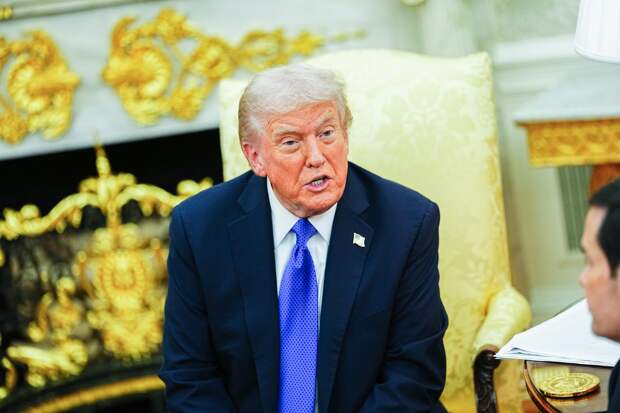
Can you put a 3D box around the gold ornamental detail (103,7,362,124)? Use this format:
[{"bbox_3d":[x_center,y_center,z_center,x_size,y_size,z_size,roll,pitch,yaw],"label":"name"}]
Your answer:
[{"bbox_3d":[-0.159,-0.308,5.300,0.535,0.230,0.050,-9,16,-3],"label":"gold ornamental detail"}]

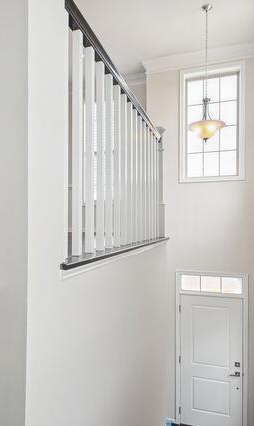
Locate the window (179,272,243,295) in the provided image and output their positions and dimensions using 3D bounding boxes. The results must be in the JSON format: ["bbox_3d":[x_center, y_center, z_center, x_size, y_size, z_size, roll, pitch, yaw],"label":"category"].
[{"bbox_3d":[1.302,1.089,4.382,0.920,0.280,0.080,0,-1,17],"label":"window"}]

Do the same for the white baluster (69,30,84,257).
[{"bbox_3d":[-0.202,-0.281,1.156,0.031,0.910,0.031,0,-1,18],"label":"white baluster"}]

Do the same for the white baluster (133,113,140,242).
[{"bbox_3d":[0.061,-0.248,1.942,0.031,0.910,0.031,0,-1,18],"label":"white baluster"}]

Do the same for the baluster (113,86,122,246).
[{"bbox_3d":[-0.052,-0.262,1.605,0.031,0.910,0.031,0,-1,18],"label":"baluster"}]

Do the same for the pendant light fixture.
[{"bbox_3d":[0.968,-1.675,3.430,0.450,1.640,0.450,0,-1,17],"label":"pendant light fixture"}]

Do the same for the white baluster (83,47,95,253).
[{"bbox_3d":[-0.164,-0.277,1.268,0.031,0.910,0.031,0,-1,18],"label":"white baluster"}]

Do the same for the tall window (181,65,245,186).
[{"bbox_3d":[1.302,-1.364,4.382,0.900,1.700,0.100,0,-1,17],"label":"tall window"}]

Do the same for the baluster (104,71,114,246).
[{"bbox_3d":[-0.089,-0.268,1.493,0.031,0.910,0.031,0,-1,18],"label":"baluster"}]

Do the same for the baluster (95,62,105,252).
[{"bbox_3d":[-0.127,-0.273,1.381,0.031,0.910,0.031,0,-1,18],"label":"baluster"}]

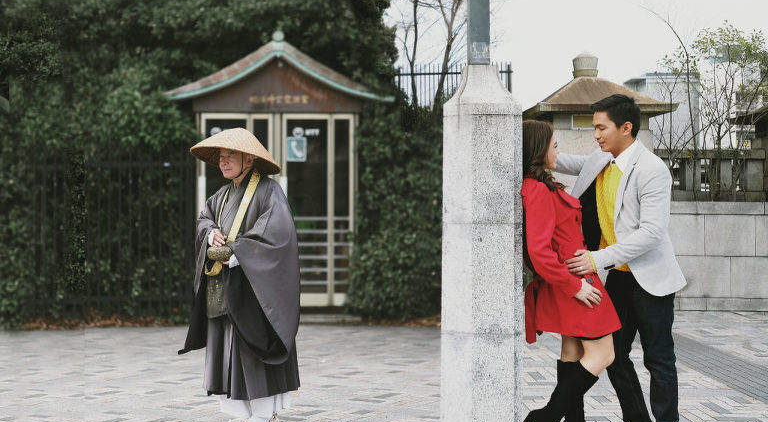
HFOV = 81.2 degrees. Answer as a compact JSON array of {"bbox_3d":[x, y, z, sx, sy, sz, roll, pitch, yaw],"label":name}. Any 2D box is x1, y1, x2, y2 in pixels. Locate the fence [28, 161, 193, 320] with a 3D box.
[{"bbox_3d":[-2.909,0.305,4.800,1.800,1.800,0.080,0,0,0],"label":"fence"}]

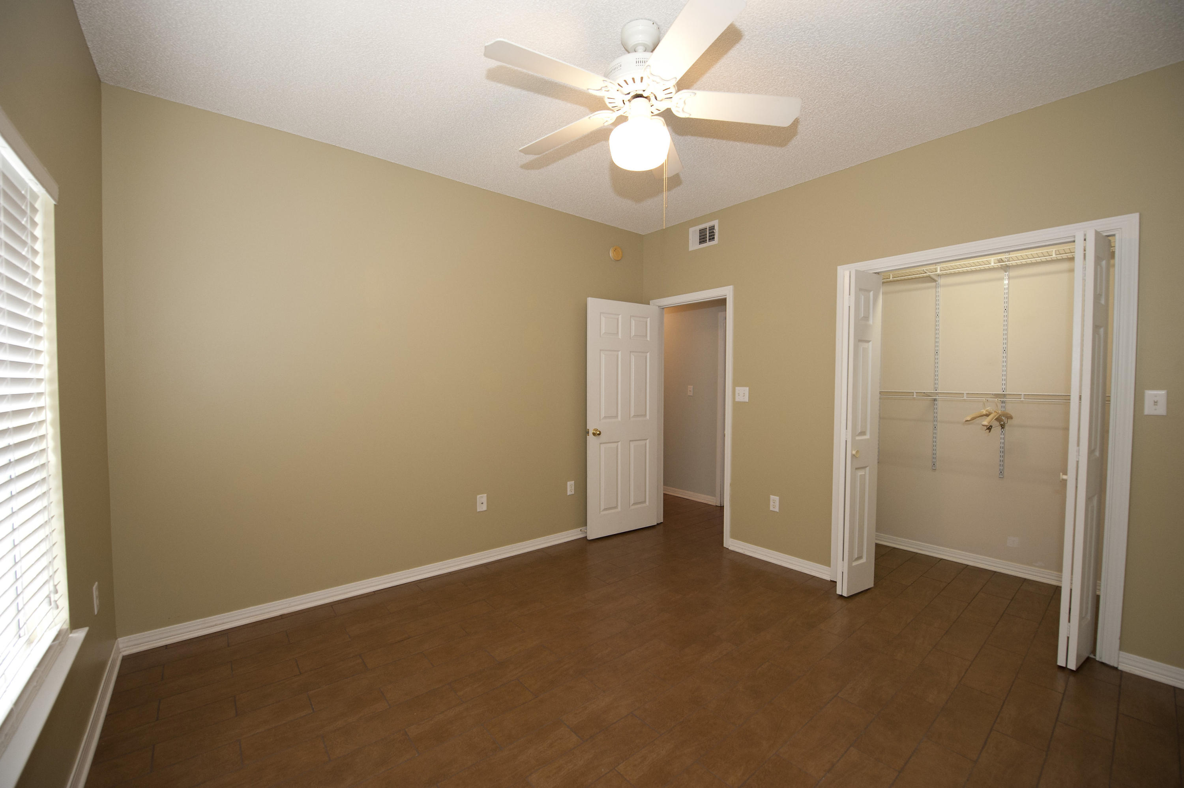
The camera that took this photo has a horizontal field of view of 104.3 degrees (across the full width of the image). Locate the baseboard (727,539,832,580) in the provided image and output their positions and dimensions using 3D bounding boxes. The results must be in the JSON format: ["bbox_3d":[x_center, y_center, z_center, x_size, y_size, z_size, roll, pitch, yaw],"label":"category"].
[{"bbox_3d":[1.389,1.240,3.483,0.018,0.085,0.805,-1,2,-39],"label":"baseboard"}]

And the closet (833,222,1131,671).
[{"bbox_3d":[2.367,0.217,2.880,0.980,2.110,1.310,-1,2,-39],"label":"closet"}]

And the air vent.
[{"bbox_3d":[0.954,-1.361,3.957,0.022,0.198,0.302,-1,2,-39],"label":"air vent"}]

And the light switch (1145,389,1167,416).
[{"bbox_3d":[2.517,0.040,2.054,0.013,0.112,0.066,-1,2,-39],"label":"light switch"}]

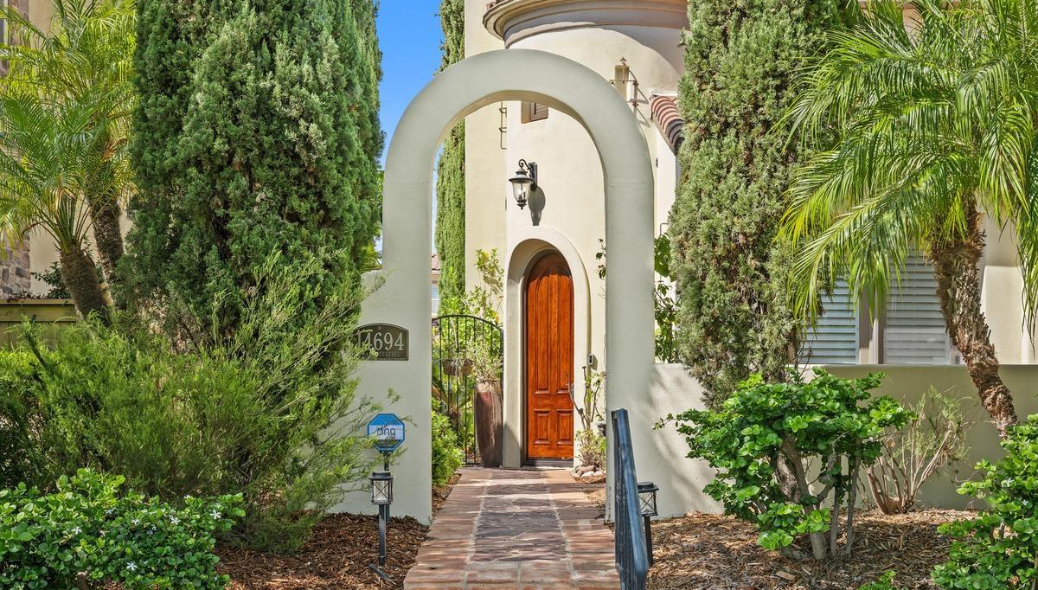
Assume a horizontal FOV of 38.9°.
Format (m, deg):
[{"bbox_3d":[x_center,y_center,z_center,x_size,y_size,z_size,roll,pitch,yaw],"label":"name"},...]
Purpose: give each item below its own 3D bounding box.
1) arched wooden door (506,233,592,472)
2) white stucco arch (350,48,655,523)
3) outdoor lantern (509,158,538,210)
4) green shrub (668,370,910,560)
[{"bbox_3d":[0.307,0.619,17.100,0.400,2.840,1.430,2,-3,-42],"label":"arched wooden door"},{"bbox_3d":[-0.127,-0.069,11.100,2.250,3.530,0.420,0,-2,0],"label":"white stucco arch"},{"bbox_3d":[0.060,-1.268,16.900,0.350,0.585,0.290,2,-3,-42],"label":"outdoor lantern"},{"bbox_3d":[1.655,1.040,9.000,1.430,1.130,1.200,0,-2,0],"label":"green shrub"}]

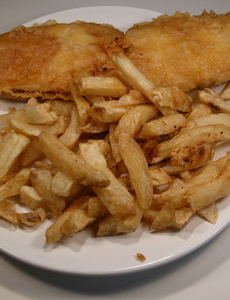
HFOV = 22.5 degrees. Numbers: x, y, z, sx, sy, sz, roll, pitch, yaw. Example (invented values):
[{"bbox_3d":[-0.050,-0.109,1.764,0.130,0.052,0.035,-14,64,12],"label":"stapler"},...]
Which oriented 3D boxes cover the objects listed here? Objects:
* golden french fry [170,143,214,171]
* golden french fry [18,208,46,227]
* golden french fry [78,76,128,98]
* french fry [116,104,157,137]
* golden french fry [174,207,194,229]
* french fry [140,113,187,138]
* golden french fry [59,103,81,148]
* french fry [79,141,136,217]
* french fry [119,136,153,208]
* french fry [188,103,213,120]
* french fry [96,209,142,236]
[{"bbox_3d":[0.061,0.005,0.455,0.036,0.010,0.011,-17,58,-15],"label":"golden french fry"},{"bbox_3d":[-0.062,0.050,0.431,0.021,0.008,0.010,-2,56,-1],"label":"golden french fry"},{"bbox_3d":[-0.010,-0.052,0.479,0.037,0.010,0.011,3,57,0],"label":"golden french fry"},{"bbox_3d":[0.019,-0.022,0.461,0.033,0.012,0.013,-33,60,-29],"label":"french fry"},{"bbox_3d":[0.051,0.050,0.427,0.017,0.012,0.012,-35,62,-21],"label":"golden french fry"},{"bbox_3d":[0.040,-0.020,0.462,0.035,0.011,0.012,-15,56,-2],"label":"french fry"},{"bbox_3d":[-0.037,-0.020,0.471,0.012,0.011,0.036,7,59,6],"label":"golden french fry"},{"bbox_3d":[-0.006,0.021,0.435,0.015,0.012,0.057,-24,65,-14],"label":"french fry"},{"bbox_3d":[0.015,0.015,0.430,0.016,0.013,0.059,-10,64,-6],"label":"french fry"},{"bbox_3d":[0.071,-0.032,0.479,0.021,0.010,0.010,-22,58,-13],"label":"french fry"},{"bbox_3d":[0.003,0.054,0.426,0.031,0.014,0.014,-10,56,0],"label":"french fry"}]

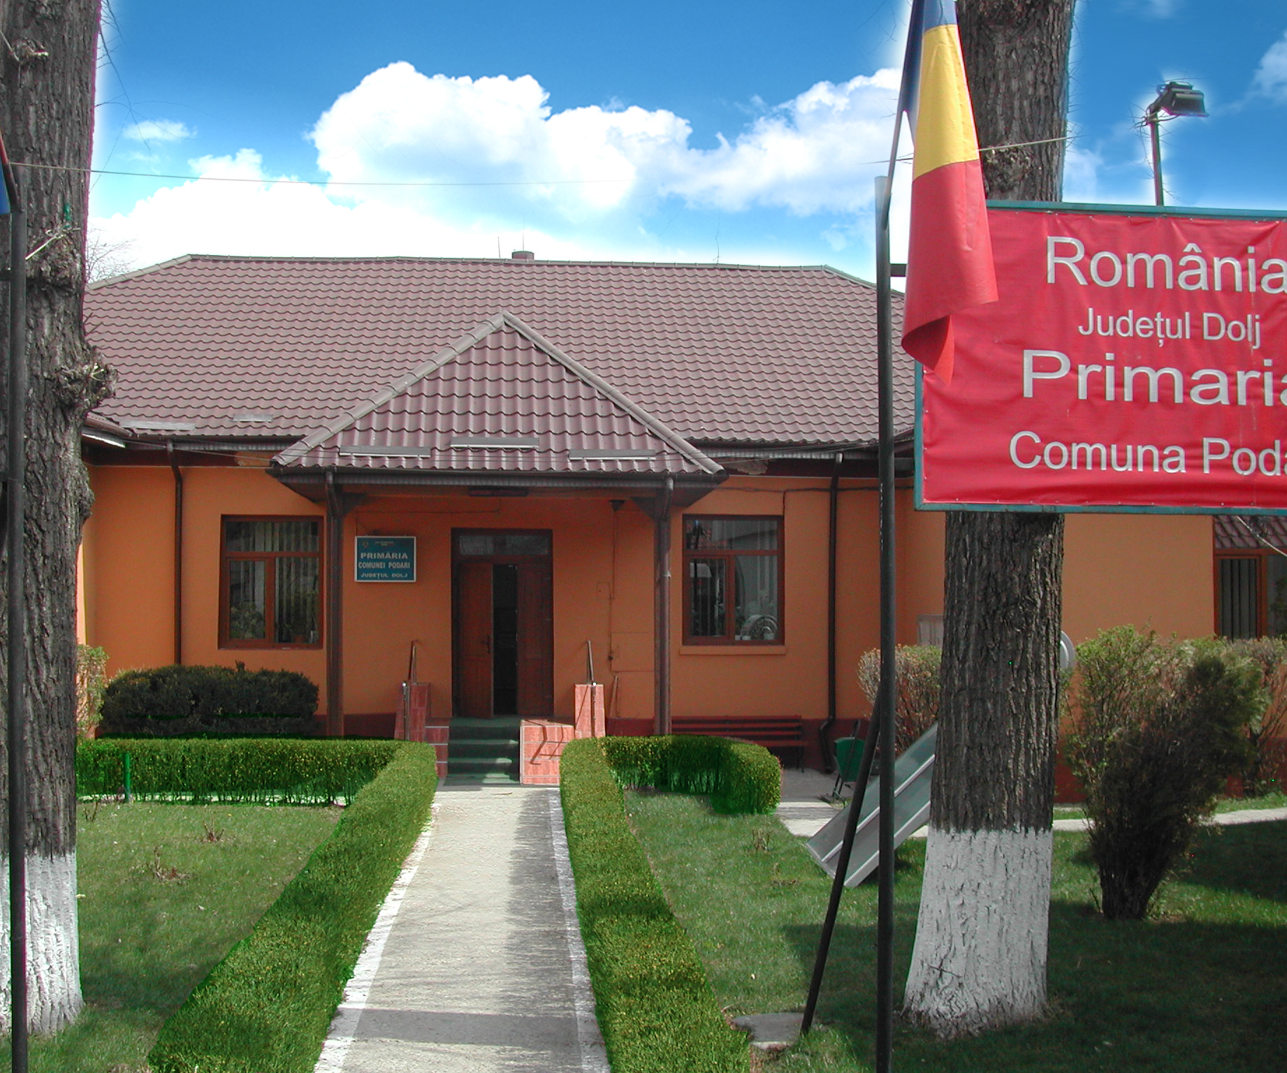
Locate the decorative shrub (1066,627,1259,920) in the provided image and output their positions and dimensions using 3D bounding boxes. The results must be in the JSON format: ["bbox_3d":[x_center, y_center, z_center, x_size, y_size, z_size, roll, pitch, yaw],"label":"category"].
[{"bbox_3d":[3.843,1.801,11.600,1.300,2.050,1.200,0,-1,-4],"label":"decorative shrub"}]

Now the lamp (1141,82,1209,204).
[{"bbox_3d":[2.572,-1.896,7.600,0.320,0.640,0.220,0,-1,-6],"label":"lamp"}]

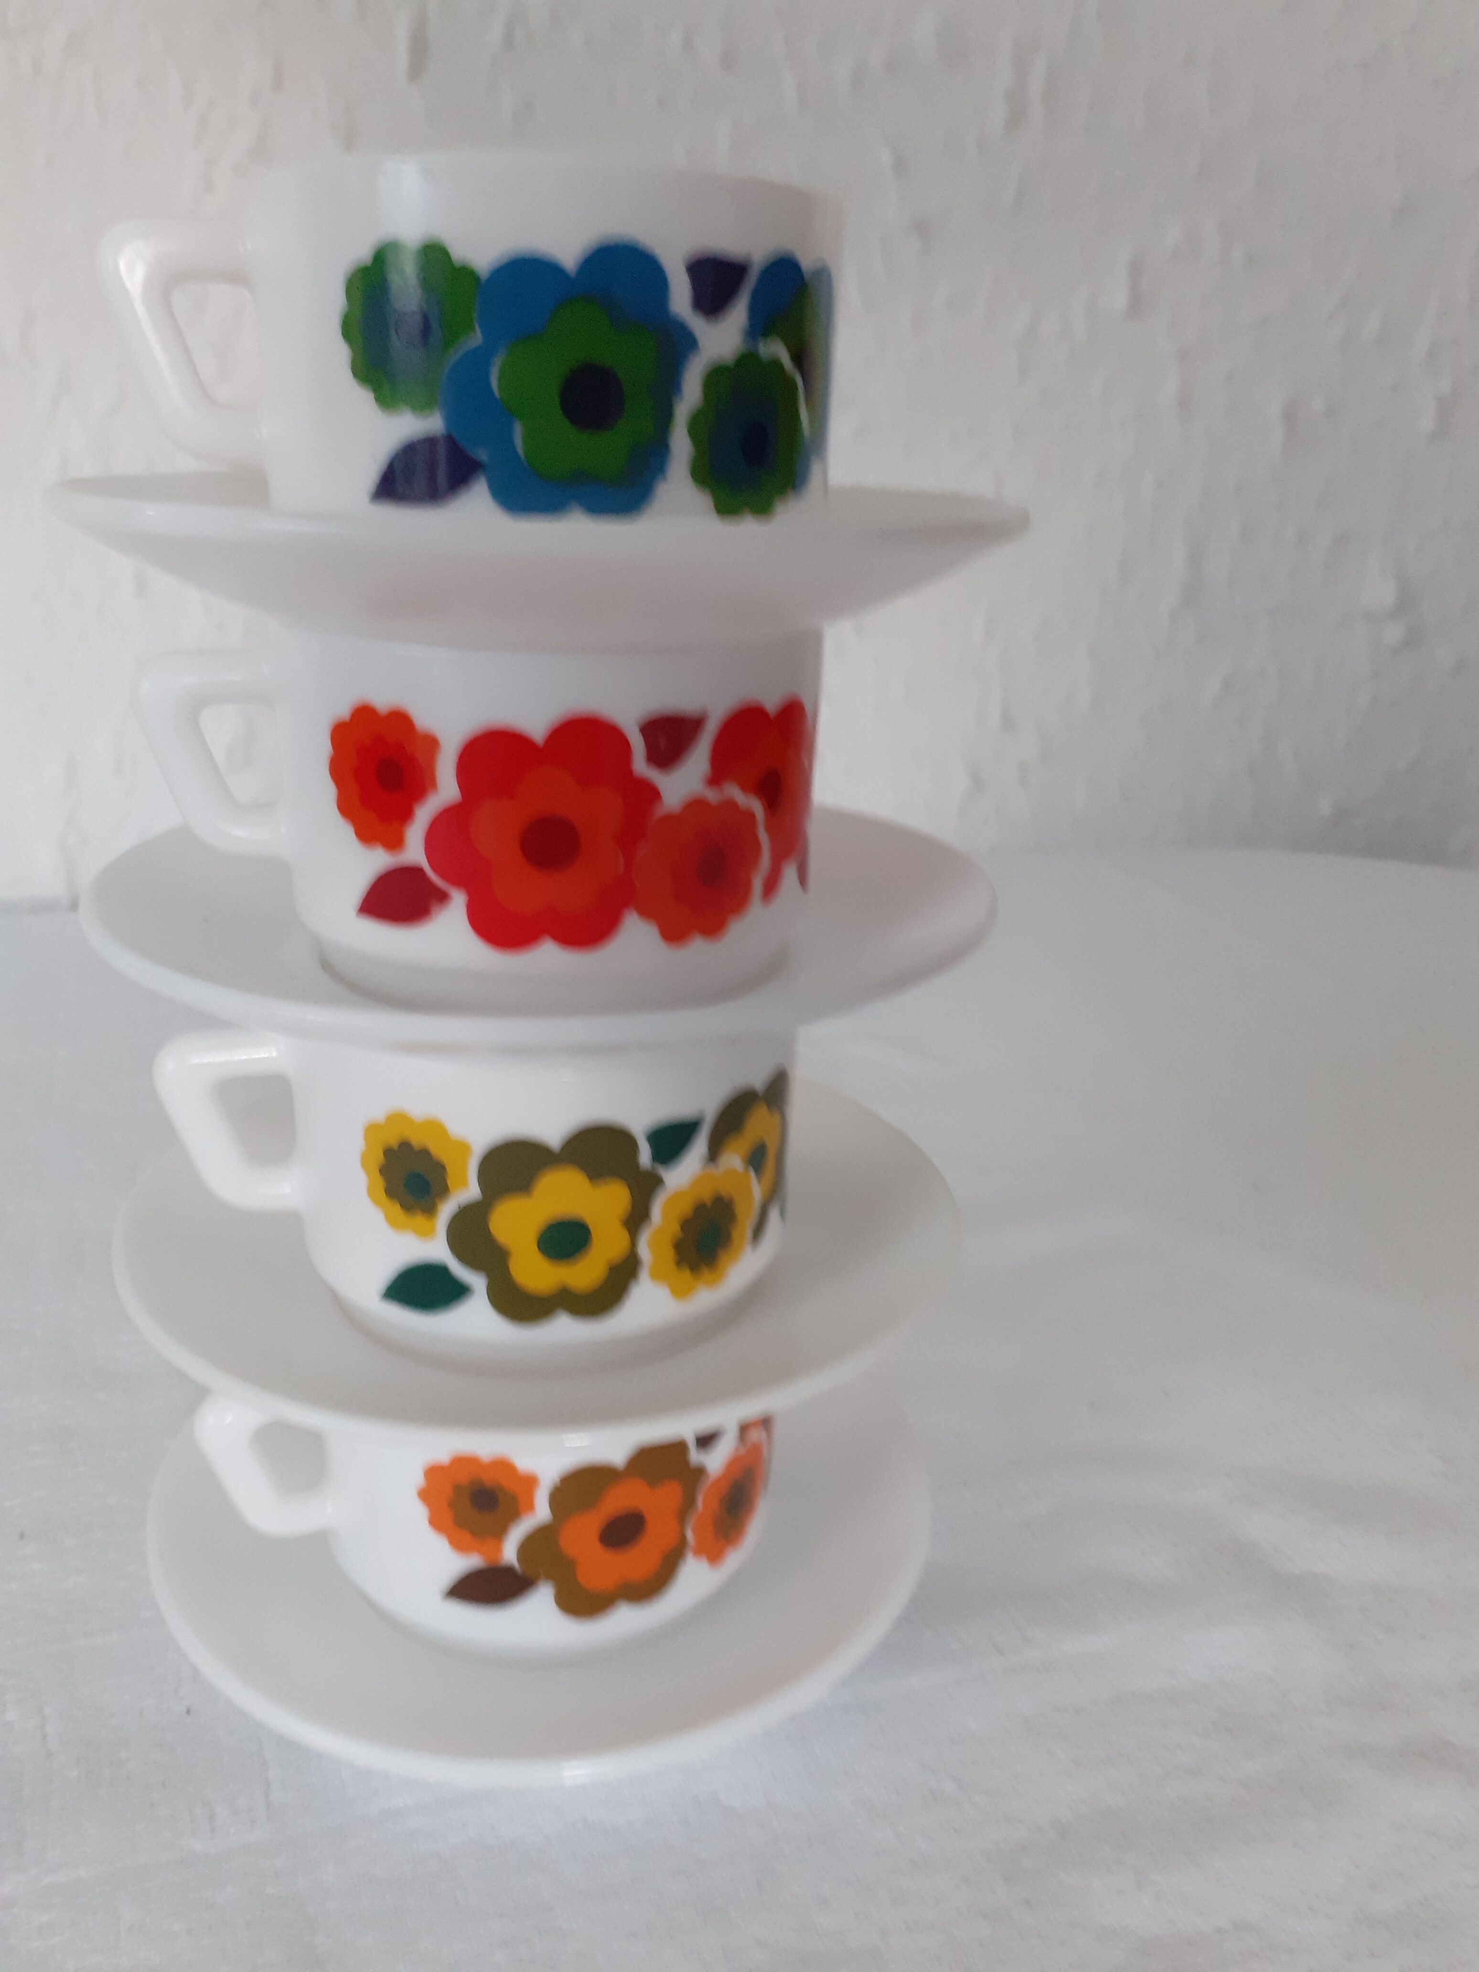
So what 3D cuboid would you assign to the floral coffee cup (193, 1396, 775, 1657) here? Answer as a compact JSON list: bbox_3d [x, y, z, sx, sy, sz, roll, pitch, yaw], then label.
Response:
[{"bbox_3d":[-0.043,0.078,0.274,0.102,0.053,0.081,-9,23,-26],"label":"floral coffee cup"}]

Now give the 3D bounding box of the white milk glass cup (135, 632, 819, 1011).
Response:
[{"bbox_3d":[-0.040,-0.030,0.242,0.102,0.053,0.081,-1,21,-8],"label":"white milk glass cup"}]

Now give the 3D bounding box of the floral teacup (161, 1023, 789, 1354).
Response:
[{"bbox_3d":[-0.043,0.023,0.259,0.102,0.053,0.081,-5,22,-18],"label":"floral teacup"}]

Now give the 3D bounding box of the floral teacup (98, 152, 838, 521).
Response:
[{"bbox_3d":[-0.038,-0.084,0.220,0.102,0.053,0.081,1,21,-3],"label":"floral teacup"}]

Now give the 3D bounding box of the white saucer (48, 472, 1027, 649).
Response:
[{"bbox_3d":[-0.029,-0.064,0.229,0.140,0.020,0.140,2,21,-1],"label":"white saucer"}]

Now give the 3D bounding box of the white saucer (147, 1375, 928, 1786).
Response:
[{"bbox_3d":[-0.034,0.097,0.286,0.140,0.020,0.140,2,21,-1],"label":"white saucer"}]

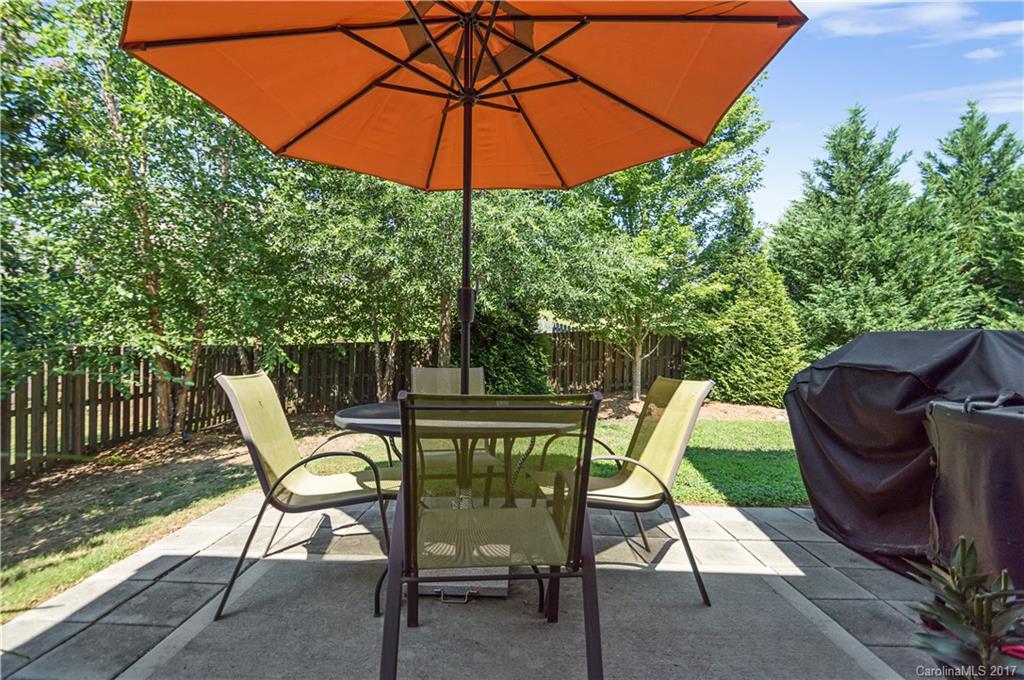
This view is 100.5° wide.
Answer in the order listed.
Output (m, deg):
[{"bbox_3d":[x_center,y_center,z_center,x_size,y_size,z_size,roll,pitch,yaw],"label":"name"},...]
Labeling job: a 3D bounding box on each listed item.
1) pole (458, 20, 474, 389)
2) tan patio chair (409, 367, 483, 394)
[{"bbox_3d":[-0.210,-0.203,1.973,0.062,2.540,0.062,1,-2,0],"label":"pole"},{"bbox_3d":[-0.351,0.652,2.564,0.570,0.945,0.720,1,-2,-14],"label":"tan patio chair"}]

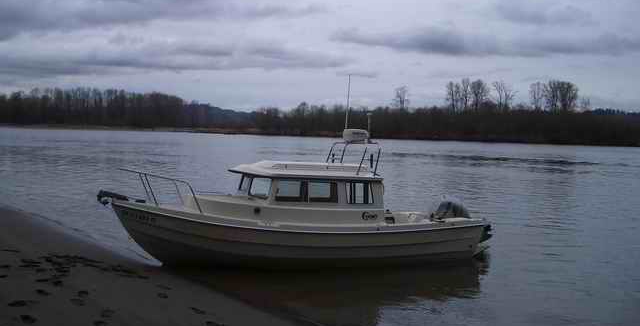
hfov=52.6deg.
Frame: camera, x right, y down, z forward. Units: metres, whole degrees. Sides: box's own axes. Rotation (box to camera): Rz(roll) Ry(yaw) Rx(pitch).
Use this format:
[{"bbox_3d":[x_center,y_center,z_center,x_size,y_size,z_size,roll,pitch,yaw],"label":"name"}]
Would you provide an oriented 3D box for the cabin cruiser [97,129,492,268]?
[{"bbox_3d":[-0.165,0.698,13.408,8.400,2.780,2.550,1,3,-23],"label":"cabin cruiser"}]

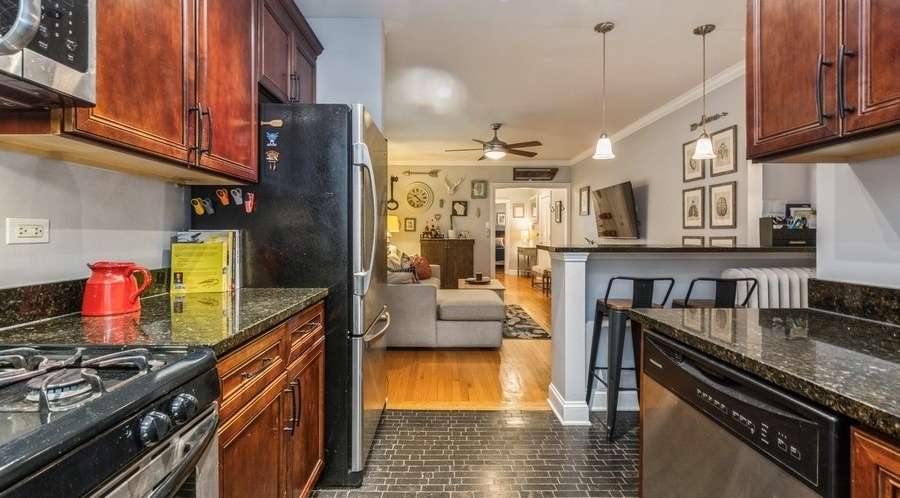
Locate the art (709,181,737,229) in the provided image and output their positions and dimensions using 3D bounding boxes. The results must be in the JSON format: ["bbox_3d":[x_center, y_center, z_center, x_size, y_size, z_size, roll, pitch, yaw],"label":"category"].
[{"bbox_3d":[2.402,-0.375,3.315,0.025,0.405,0.325,0,1,-1],"label":"art"}]

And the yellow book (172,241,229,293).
[{"bbox_3d":[-1.065,0.082,1.600,0.220,0.210,0.025,0,1,-3],"label":"yellow book"}]

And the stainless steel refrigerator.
[{"bbox_3d":[-0.773,0.200,2.090,0.830,1.760,0.740,0,1,-1],"label":"stainless steel refrigerator"}]

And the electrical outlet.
[{"bbox_3d":[-1.181,-0.049,1.045,0.010,0.071,0.113,0,1,-1],"label":"electrical outlet"}]

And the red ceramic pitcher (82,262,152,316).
[{"bbox_3d":[-1.069,0.123,1.216,0.190,0.155,0.145,0,1,-12],"label":"red ceramic pitcher"}]

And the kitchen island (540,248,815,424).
[{"bbox_3d":[1.485,0.524,2.467,1.710,1.080,0.435,0,1,-1],"label":"kitchen island"}]

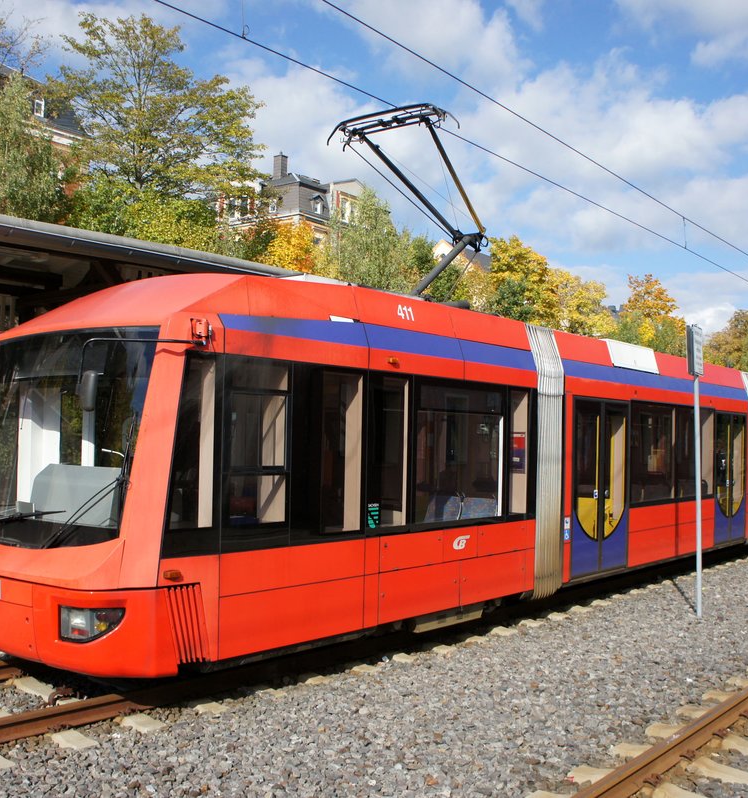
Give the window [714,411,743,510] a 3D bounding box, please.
[{"bbox_3d":[6.118,1.106,15.483,0.080,1.720,1.670,-1,-4,40],"label":"window"}]

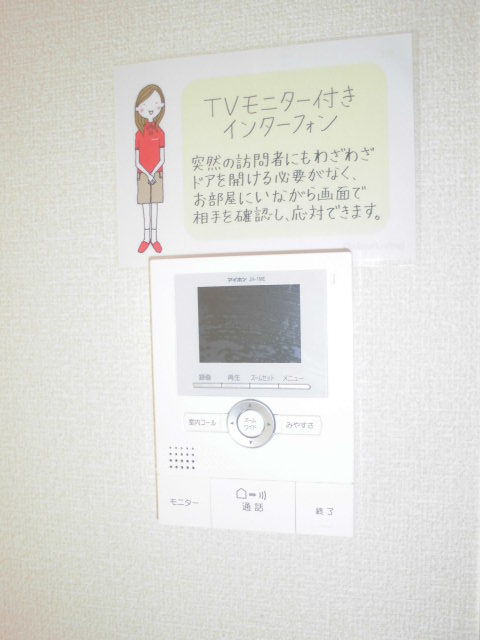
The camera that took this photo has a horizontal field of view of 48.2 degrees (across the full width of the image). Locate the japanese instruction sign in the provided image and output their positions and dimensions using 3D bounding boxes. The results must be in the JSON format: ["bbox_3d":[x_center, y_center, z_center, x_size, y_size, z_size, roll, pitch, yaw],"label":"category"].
[{"bbox_3d":[0.013,-0.116,0.387,0.216,0.154,0.002,-1,2,11],"label":"japanese instruction sign"}]

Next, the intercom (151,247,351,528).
[{"bbox_3d":[0.009,0.052,0.383,0.139,0.192,0.025,-1,2,11],"label":"intercom"}]

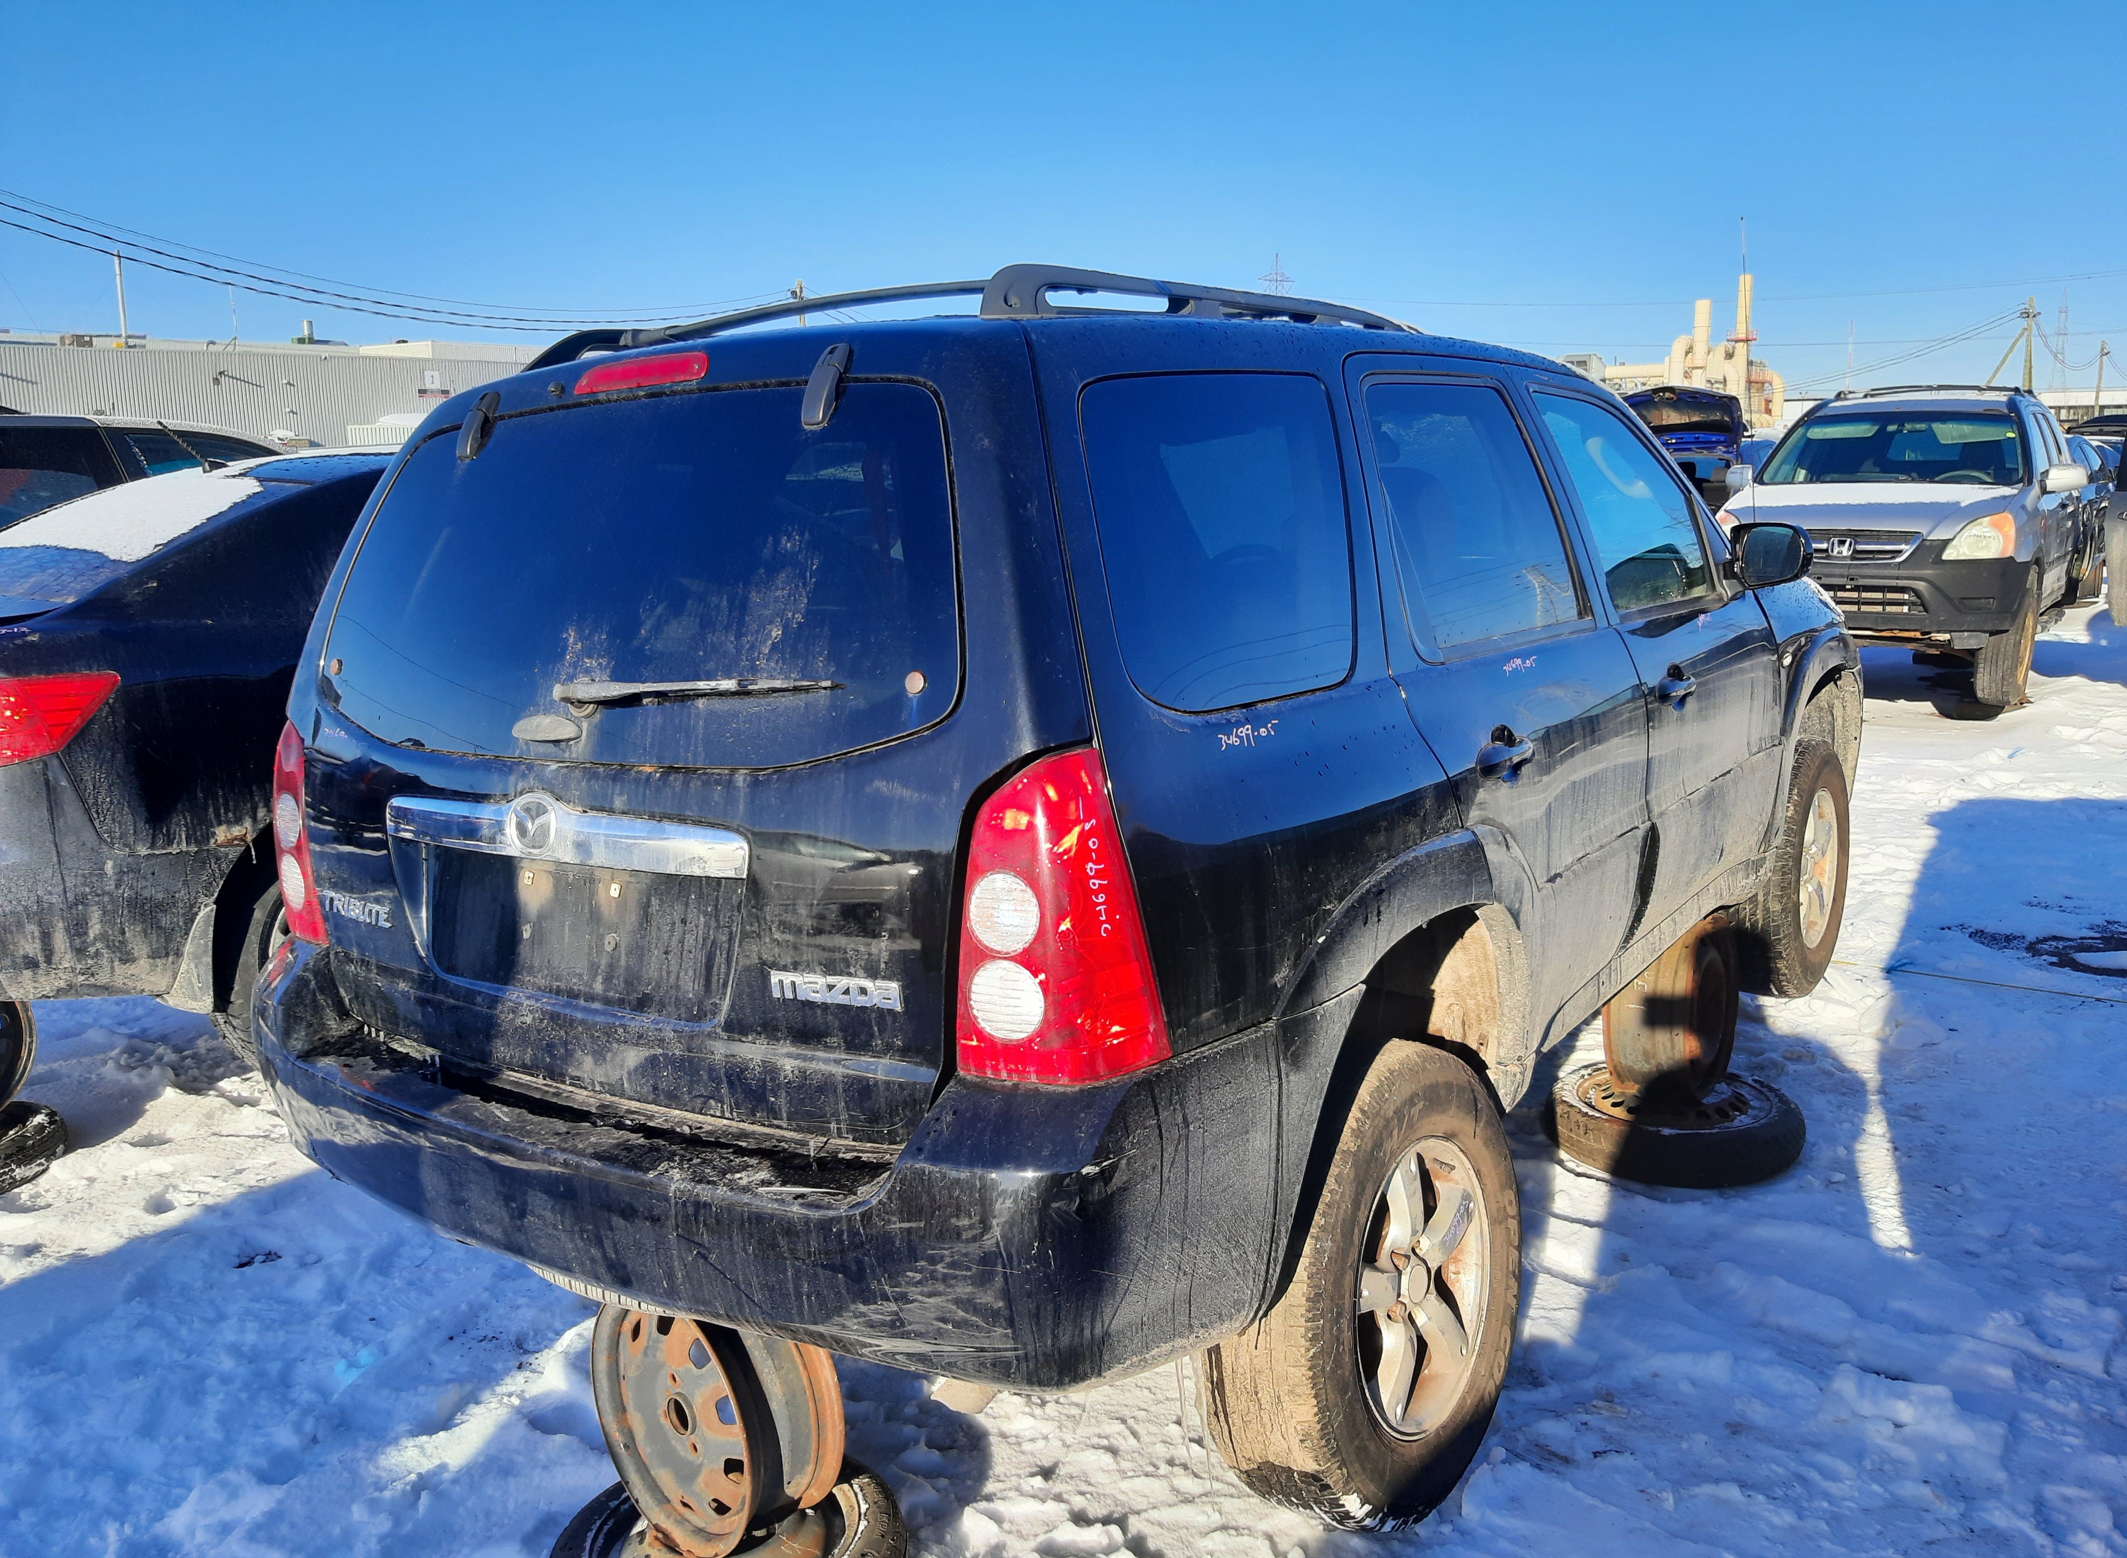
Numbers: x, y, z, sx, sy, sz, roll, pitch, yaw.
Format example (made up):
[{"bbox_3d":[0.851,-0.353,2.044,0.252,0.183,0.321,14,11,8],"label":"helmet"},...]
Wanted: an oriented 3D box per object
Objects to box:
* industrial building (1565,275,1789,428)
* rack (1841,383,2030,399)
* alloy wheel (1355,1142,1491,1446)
[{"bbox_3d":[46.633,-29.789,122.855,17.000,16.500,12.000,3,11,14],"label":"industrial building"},{"bbox_3d":[5.882,-2.557,10.708,1.070,0.100,1.450,8,15,36],"label":"rack"},{"bbox_3d":[0.472,0.745,2.420,0.180,0.440,0.440,4,11,36],"label":"alloy wheel"}]

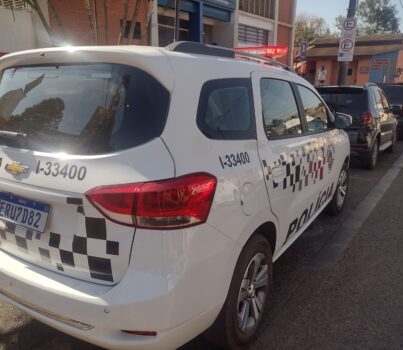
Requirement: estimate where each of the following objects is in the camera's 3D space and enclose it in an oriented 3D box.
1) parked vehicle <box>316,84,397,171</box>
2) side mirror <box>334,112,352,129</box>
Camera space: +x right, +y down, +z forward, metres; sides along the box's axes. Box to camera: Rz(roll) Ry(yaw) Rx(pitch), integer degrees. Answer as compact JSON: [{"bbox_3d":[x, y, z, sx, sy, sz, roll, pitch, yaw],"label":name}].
[{"bbox_3d":[3.266,-1.217,8.210,1.700,1.580,4.120,8,15,33],"label":"parked vehicle"},{"bbox_3d":[1.363,-0.521,3.488,0.190,0.160,0.120,7,15,31],"label":"side mirror"}]

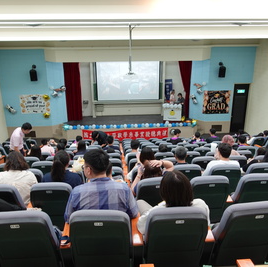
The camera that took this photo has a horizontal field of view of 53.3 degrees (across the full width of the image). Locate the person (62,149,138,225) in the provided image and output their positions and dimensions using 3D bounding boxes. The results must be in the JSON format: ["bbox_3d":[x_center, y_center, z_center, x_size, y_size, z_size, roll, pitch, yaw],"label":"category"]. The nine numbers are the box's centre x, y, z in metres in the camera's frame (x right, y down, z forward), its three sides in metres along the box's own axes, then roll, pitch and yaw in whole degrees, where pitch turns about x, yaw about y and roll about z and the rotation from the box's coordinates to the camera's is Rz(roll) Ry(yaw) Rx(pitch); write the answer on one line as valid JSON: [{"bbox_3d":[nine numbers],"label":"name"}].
[{"bbox_3d":[-0.245,0.642,2.244,0.540,1.298,0.780,-1,18,-3],"label":"person"}]

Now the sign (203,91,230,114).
[{"bbox_3d":[4.380,-1.619,14.081,1.418,1.193,0.030,-1,18,-2],"label":"sign"}]

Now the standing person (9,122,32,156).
[{"bbox_3d":[-2.796,0.497,6.904,0.600,1.600,0.480,0,18,3],"label":"standing person"}]

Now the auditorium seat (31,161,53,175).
[{"bbox_3d":[-1.574,0.826,4.945,0.540,0.900,0.600,-1,18,-2],"label":"auditorium seat"}]

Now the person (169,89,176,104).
[{"bbox_3d":[2.042,-1.561,14.390,0.340,1.582,0.420,9,20,25],"label":"person"}]

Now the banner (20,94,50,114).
[{"bbox_3d":[-4.839,-1.403,13.035,1.370,0.900,0.030,-1,18,-3],"label":"banner"}]

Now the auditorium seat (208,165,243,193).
[{"bbox_3d":[1.314,0.780,4.142,0.540,0.900,0.620,-1,18,-2],"label":"auditorium seat"}]

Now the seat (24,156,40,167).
[{"bbox_3d":[-2.145,0.815,5.866,0.540,0.900,0.620,-1,18,-2],"label":"seat"}]

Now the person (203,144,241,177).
[{"bbox_3d":[1.270,0.616,4.201,0.530,1.171,0.760,-1,18,-3],"label":"person"}]

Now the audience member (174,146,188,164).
[{"bbox_3d":[0.671,0.644,4.171,0.480,1.144,0.750,-1,18,-3],"label":"audience member"}]

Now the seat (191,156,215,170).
[{"bbox_3d":[1.239,0.759,4.990,0.550,0.940,0.580,-1,18,-3],"label":"seat"}]

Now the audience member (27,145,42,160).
[{"bbox_3d":[-2.111,0.776,5.973,0.480,1.100,0.720,-4,19,-10],"label":"audience member"}]

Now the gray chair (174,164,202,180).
[{"bbox_3d":[0.747,0.790,4.106,0.540,0.900,0.600,-1,18,-2],"label":"gray chair"}]

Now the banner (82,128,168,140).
[{"bbox_3d":[-0.419,0.050,13.788,4.425,0.536,0.050,-1,18,-2],"label":"banner"}]

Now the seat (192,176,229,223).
[{"bbox_3d":[0.805,0.809,3.173,0.540,0.900,0.600,-1,18,-2],"label":"seat"}]

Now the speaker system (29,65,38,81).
[{"bbox_3d":[-4.638,-2.790,12.368,0.330,0.720,0.350,-4,19,-11],"label":"speaker system"}]

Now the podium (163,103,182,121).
[{"bbox_3d":[1.996,-1.104,13.926,0.930,1.004,0.550,2,18,6],"label":"podium"}]

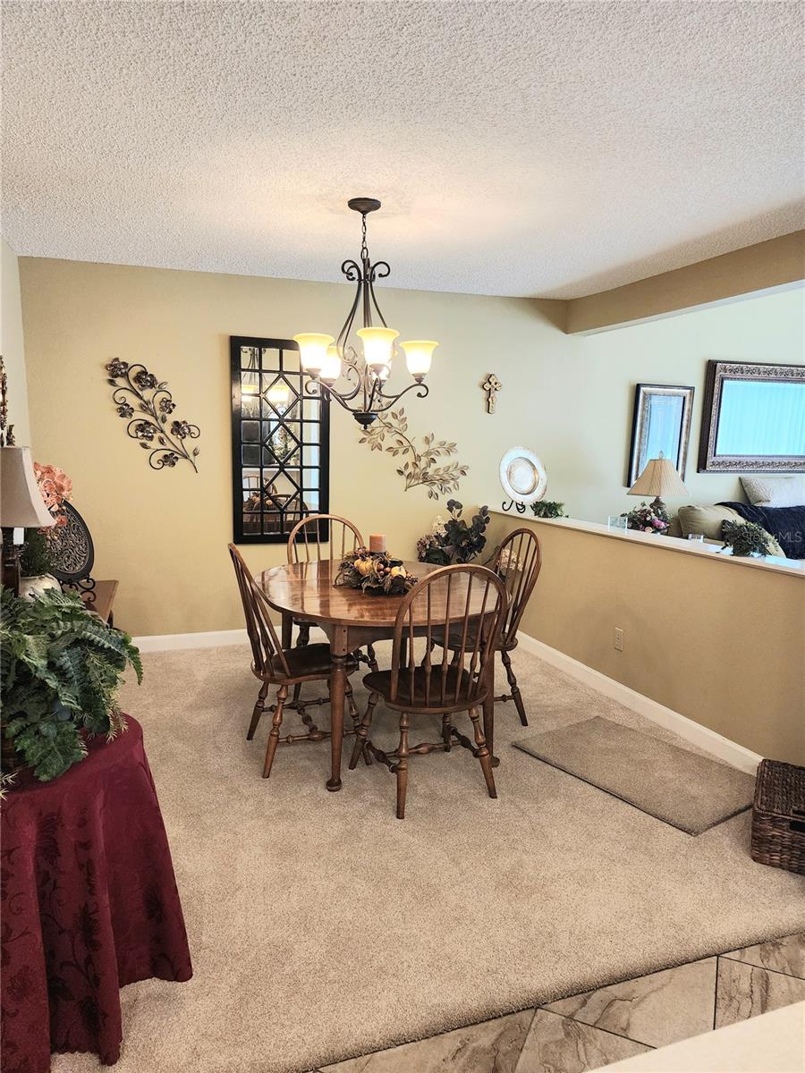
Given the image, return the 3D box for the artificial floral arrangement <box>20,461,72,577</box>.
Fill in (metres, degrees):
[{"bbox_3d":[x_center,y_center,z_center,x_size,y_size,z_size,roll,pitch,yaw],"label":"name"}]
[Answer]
[{"bbox_3d":[-1.443,-0.012,2.853,0.260,0.580,0.260,-2,9,-20],"label":"artificial floral arrangement"}]

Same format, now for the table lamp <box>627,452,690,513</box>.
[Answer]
[{"bbox_3d":[1.988,-0.310,5.534,0.460,0.700,0.460,-2,8,-20],"label":"table lamp"}]

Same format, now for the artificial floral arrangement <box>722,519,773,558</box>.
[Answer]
[{"bbox_3d":[1.528,-0.002,3.152,0.180,0.165,0.205,-2,8,-20],"label":"artificial floral arrangement"}]

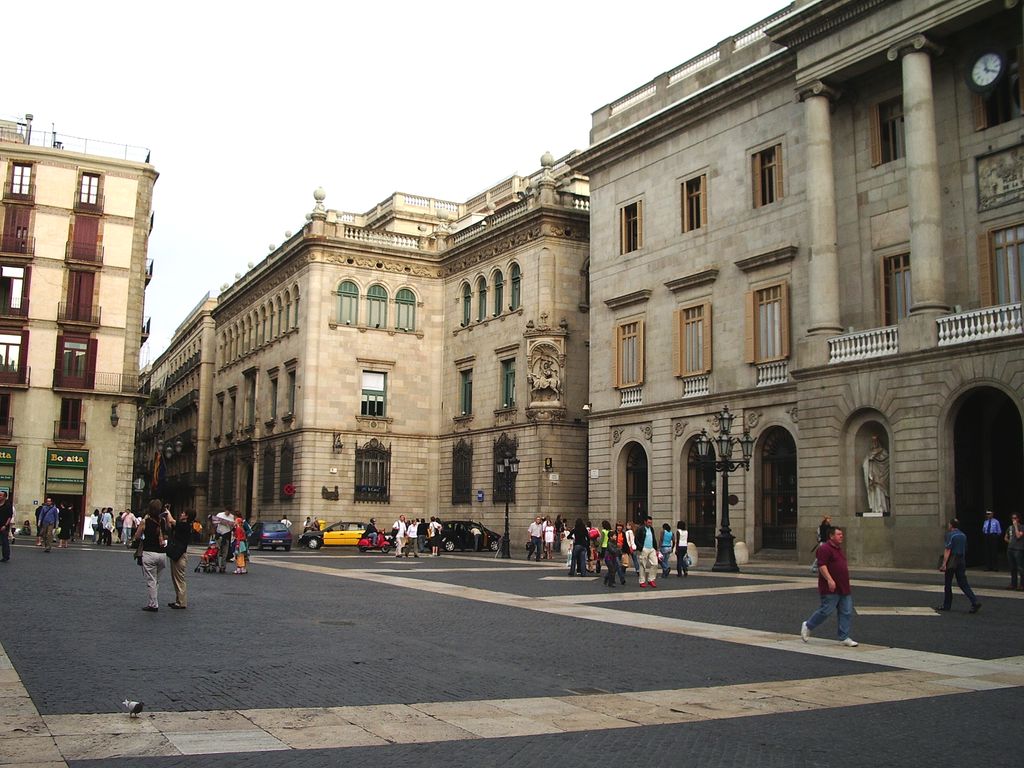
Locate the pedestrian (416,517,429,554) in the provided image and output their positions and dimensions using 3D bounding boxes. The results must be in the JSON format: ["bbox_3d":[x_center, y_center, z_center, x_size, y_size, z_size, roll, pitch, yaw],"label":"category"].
[{"bbox_3d":[-4.145,7.097,48.500,0.520,1.720,0.380,1,-8,0],"label":"pedestrian"}]

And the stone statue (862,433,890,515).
[{"bbox_3d":[11.656,2.886,33.200,0.650,2.500,0.880,6,-10,-32],"label":"stone statue"}]

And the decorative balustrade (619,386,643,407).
[{"bbox_3d":[5.436,0.594,47.299,0.250,0.800,1.650,6,-9,-30],"label":"decorative balustrade"}]

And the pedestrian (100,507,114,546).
[{"bbox_3d":[-17.775,6.284,45.500,0.380,1.720,0.480,-4,-9,30],"label":"pedestrian"}]

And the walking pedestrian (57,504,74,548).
[{"bbox_3d":[-17.288,5.486,40.000,0.550,1.660,0.420,2,-8,-10],"label":"walking pedestrian"}]

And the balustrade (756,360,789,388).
[{"bbox_3d":[9.986,-0.364,39.692,0.250,0.800,1.650,6,-9,-30],"label":"balustrade"}]

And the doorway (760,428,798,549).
[{"bbox_3d":[10.081,3.881,38.881,0.500,4.620,2.000,6,-10,-32],"label":"doorway"}]

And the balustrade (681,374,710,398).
[{"bbox_3d":[7.727,0.105,43.483,0.250,0.800,1.680,6,-9,-30],"label":"balustrade"}]

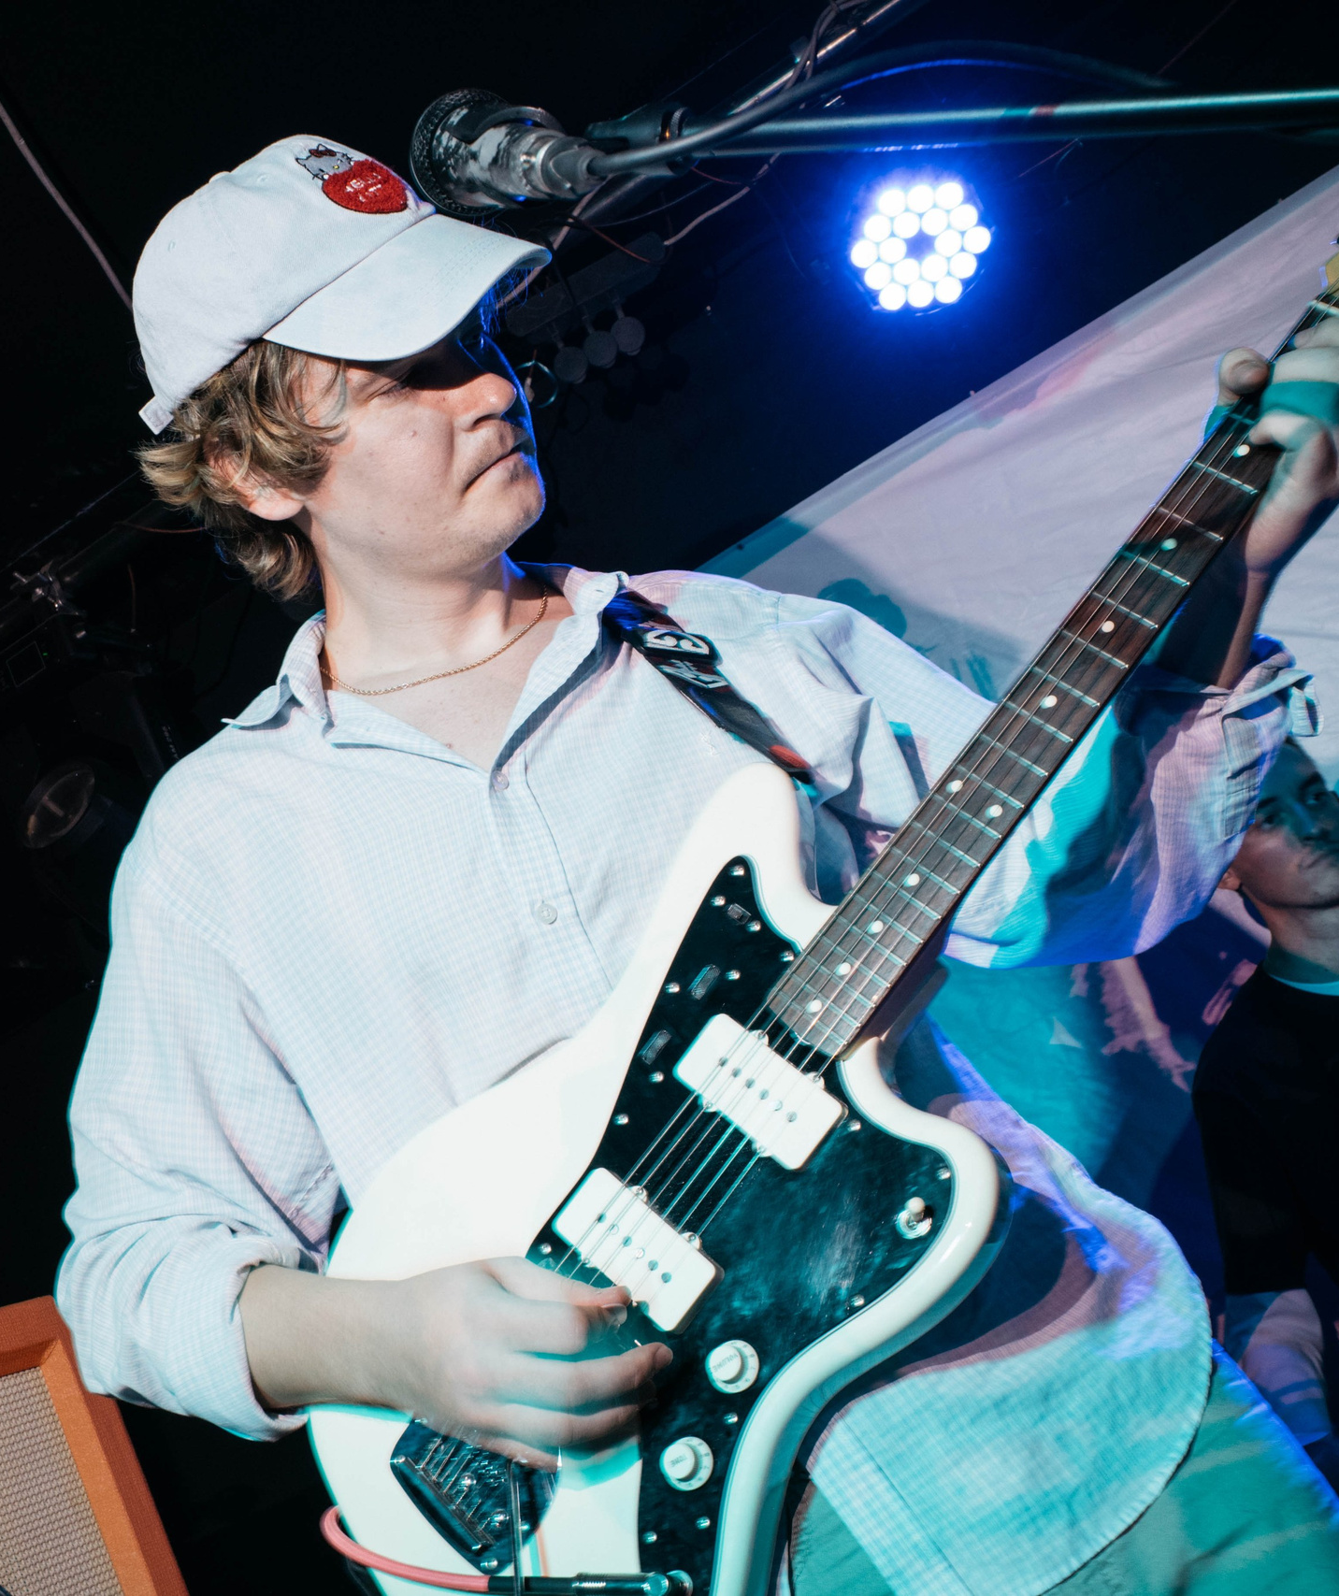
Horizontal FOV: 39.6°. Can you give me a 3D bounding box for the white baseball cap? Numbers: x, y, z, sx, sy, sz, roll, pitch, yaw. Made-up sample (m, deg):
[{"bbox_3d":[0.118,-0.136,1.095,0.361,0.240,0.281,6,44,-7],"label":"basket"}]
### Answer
[{"bbox_3d":[-0.206,-0.312,1.075,0.265,0.135,0.175,-15,17,28],"label":"white baseball cap"}]

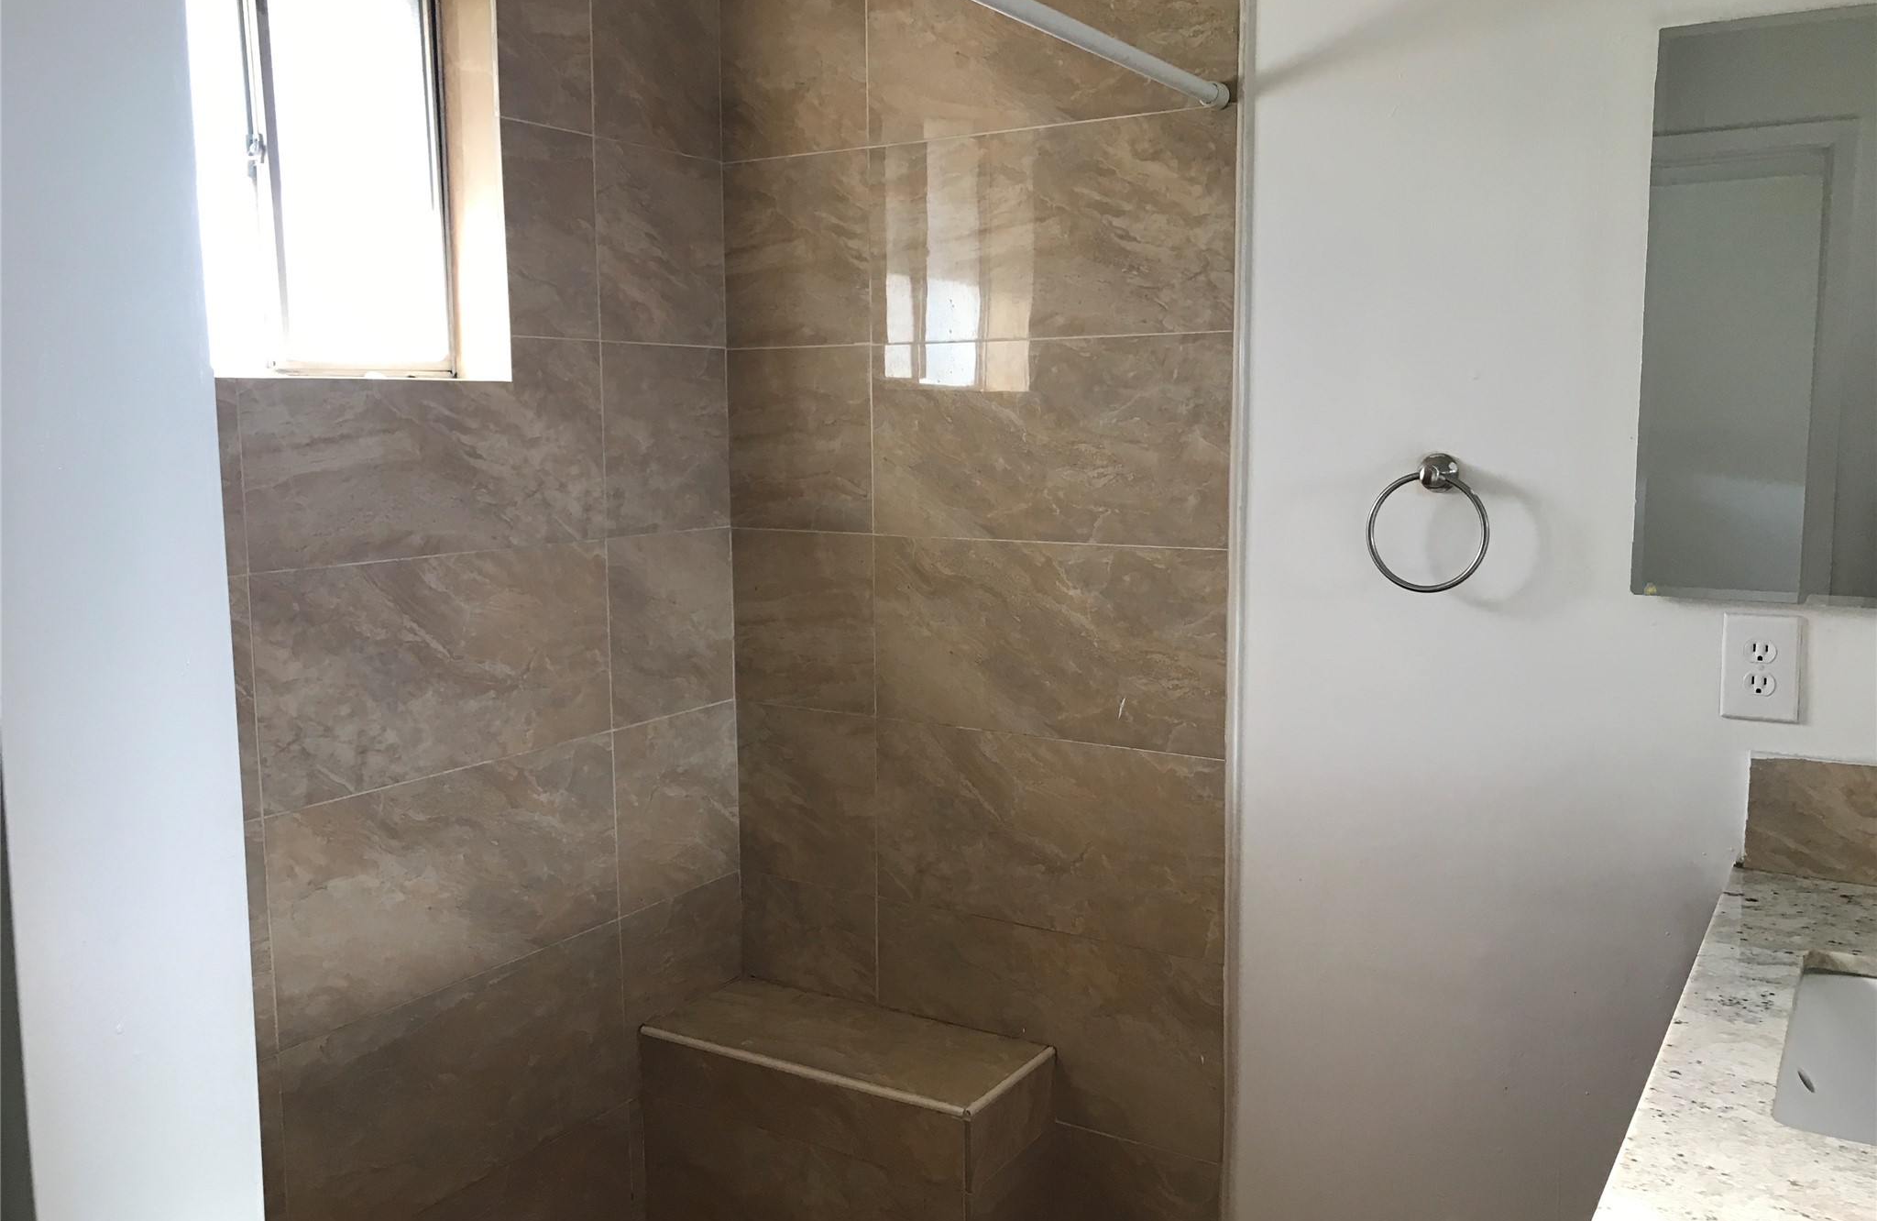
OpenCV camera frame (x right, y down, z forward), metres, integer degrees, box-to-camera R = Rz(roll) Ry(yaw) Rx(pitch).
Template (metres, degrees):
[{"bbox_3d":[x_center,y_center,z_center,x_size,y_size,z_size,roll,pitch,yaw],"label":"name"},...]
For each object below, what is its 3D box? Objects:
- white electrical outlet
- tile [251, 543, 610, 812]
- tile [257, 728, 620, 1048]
[{"bbox_3d":[0.976,0.068,1.801,0.080,0.124,0.008,4,8,31],"label":"white electrical outlet"},{"bbox_3d":[-0.676,0.074,2.113,0.013,0.301,0.609,4,8,31],"label":"tile"},{"bbox_3d":[-0.680,0.378,2.167,0.011,0.303,0.615,4,8,32],"label":"tile"}]

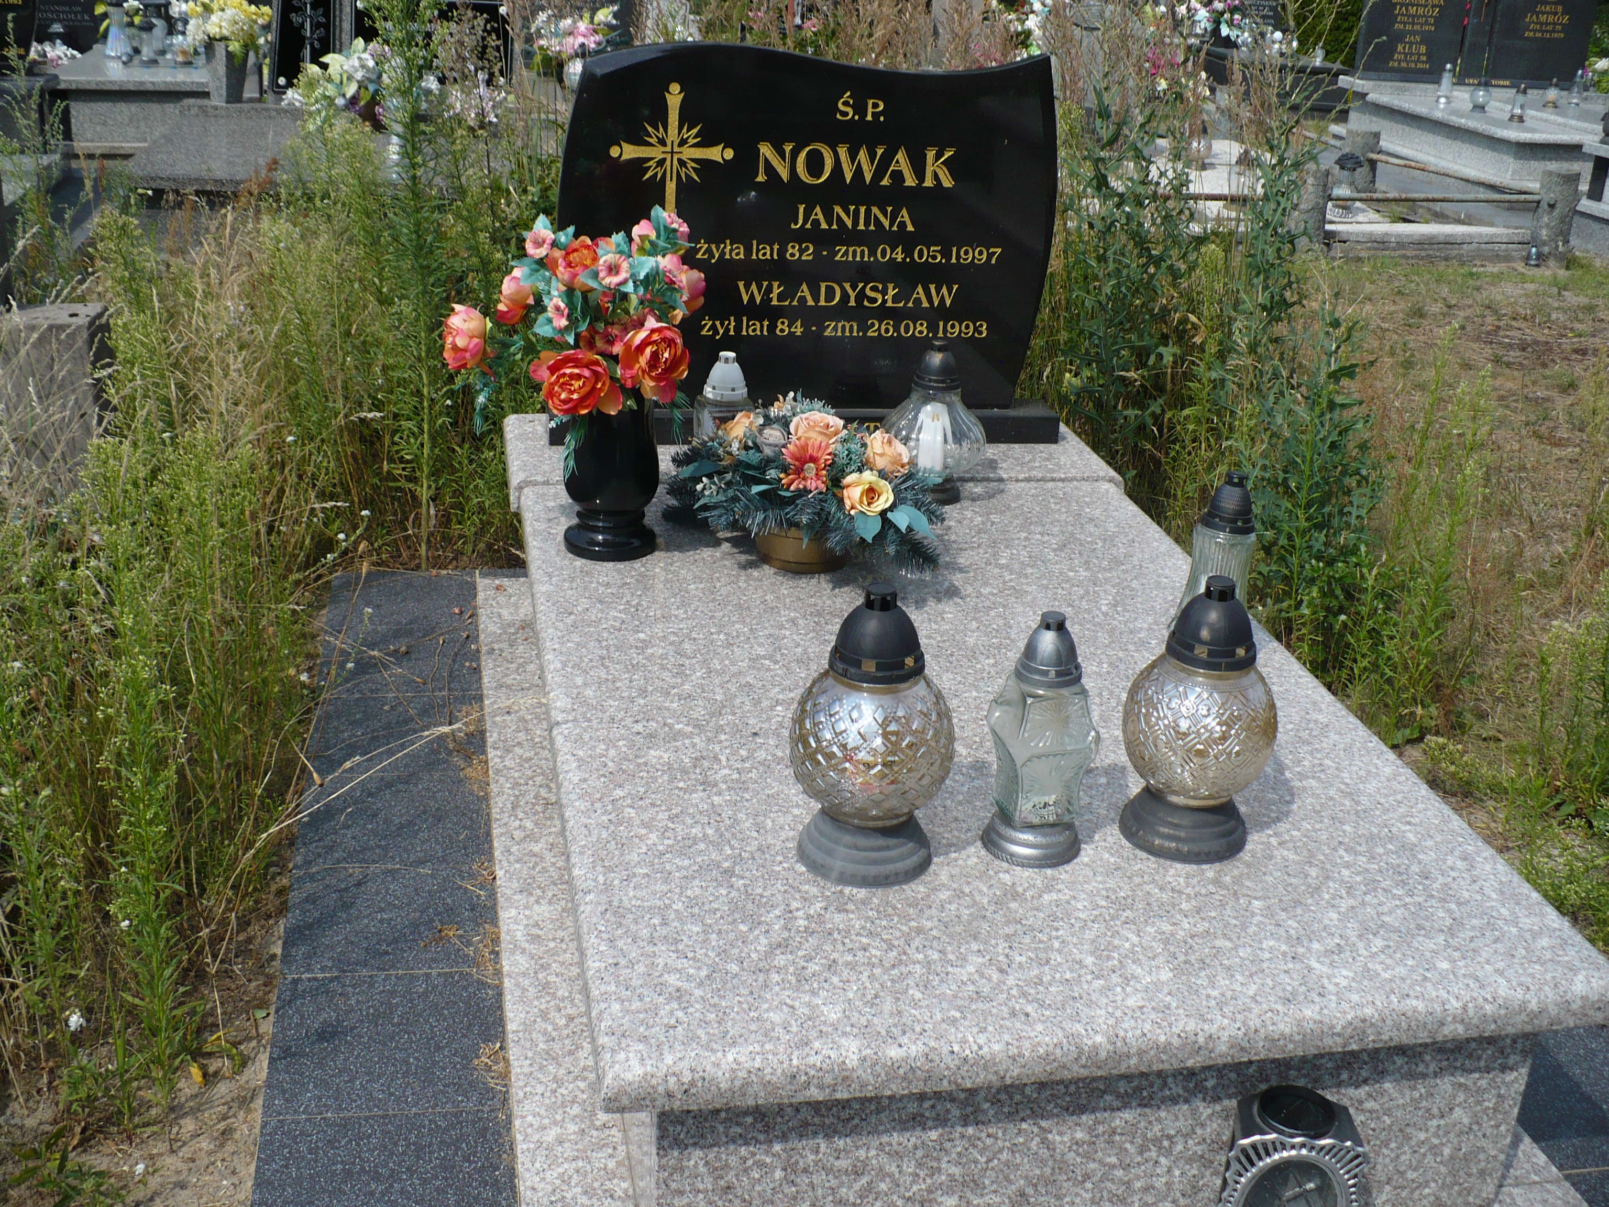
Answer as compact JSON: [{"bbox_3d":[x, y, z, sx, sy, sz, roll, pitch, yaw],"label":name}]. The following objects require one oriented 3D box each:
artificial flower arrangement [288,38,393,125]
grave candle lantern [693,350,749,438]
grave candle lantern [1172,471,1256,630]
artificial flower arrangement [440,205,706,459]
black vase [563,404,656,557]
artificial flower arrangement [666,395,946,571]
[{"bbox_3d":[-1.595,-1.794,5.923,0.360,0.290,0.290,-2,25,-12],"label":"artificial flower arrangement"},{"bbox_3d":[-0.140,-0.347,3.121,0.102,0.218,0.102,-5,26,-18],"label":"grave candle lantern"},{"bbox_3d":[0.614,-0.055,2.529,0.131,0.282,0.131,-2,25,-12],"label":"grave candle lantern"},{"bbox_3d":[-0.353,-0.419,2.633,0.405,0.355,0.322,-2,25,-12],"label":"artificial flower arrangement"},{"bbox_3d":[-0.309,-0.228,2.765,0.153,0.278,0.153,-2,25,-12],"label":"black vase"},{"bbox_3d":[0.003,-0.185,2.769,0.427,0.211,0.322,-2,25,-12],"label":"artificial flower arrangement"}]

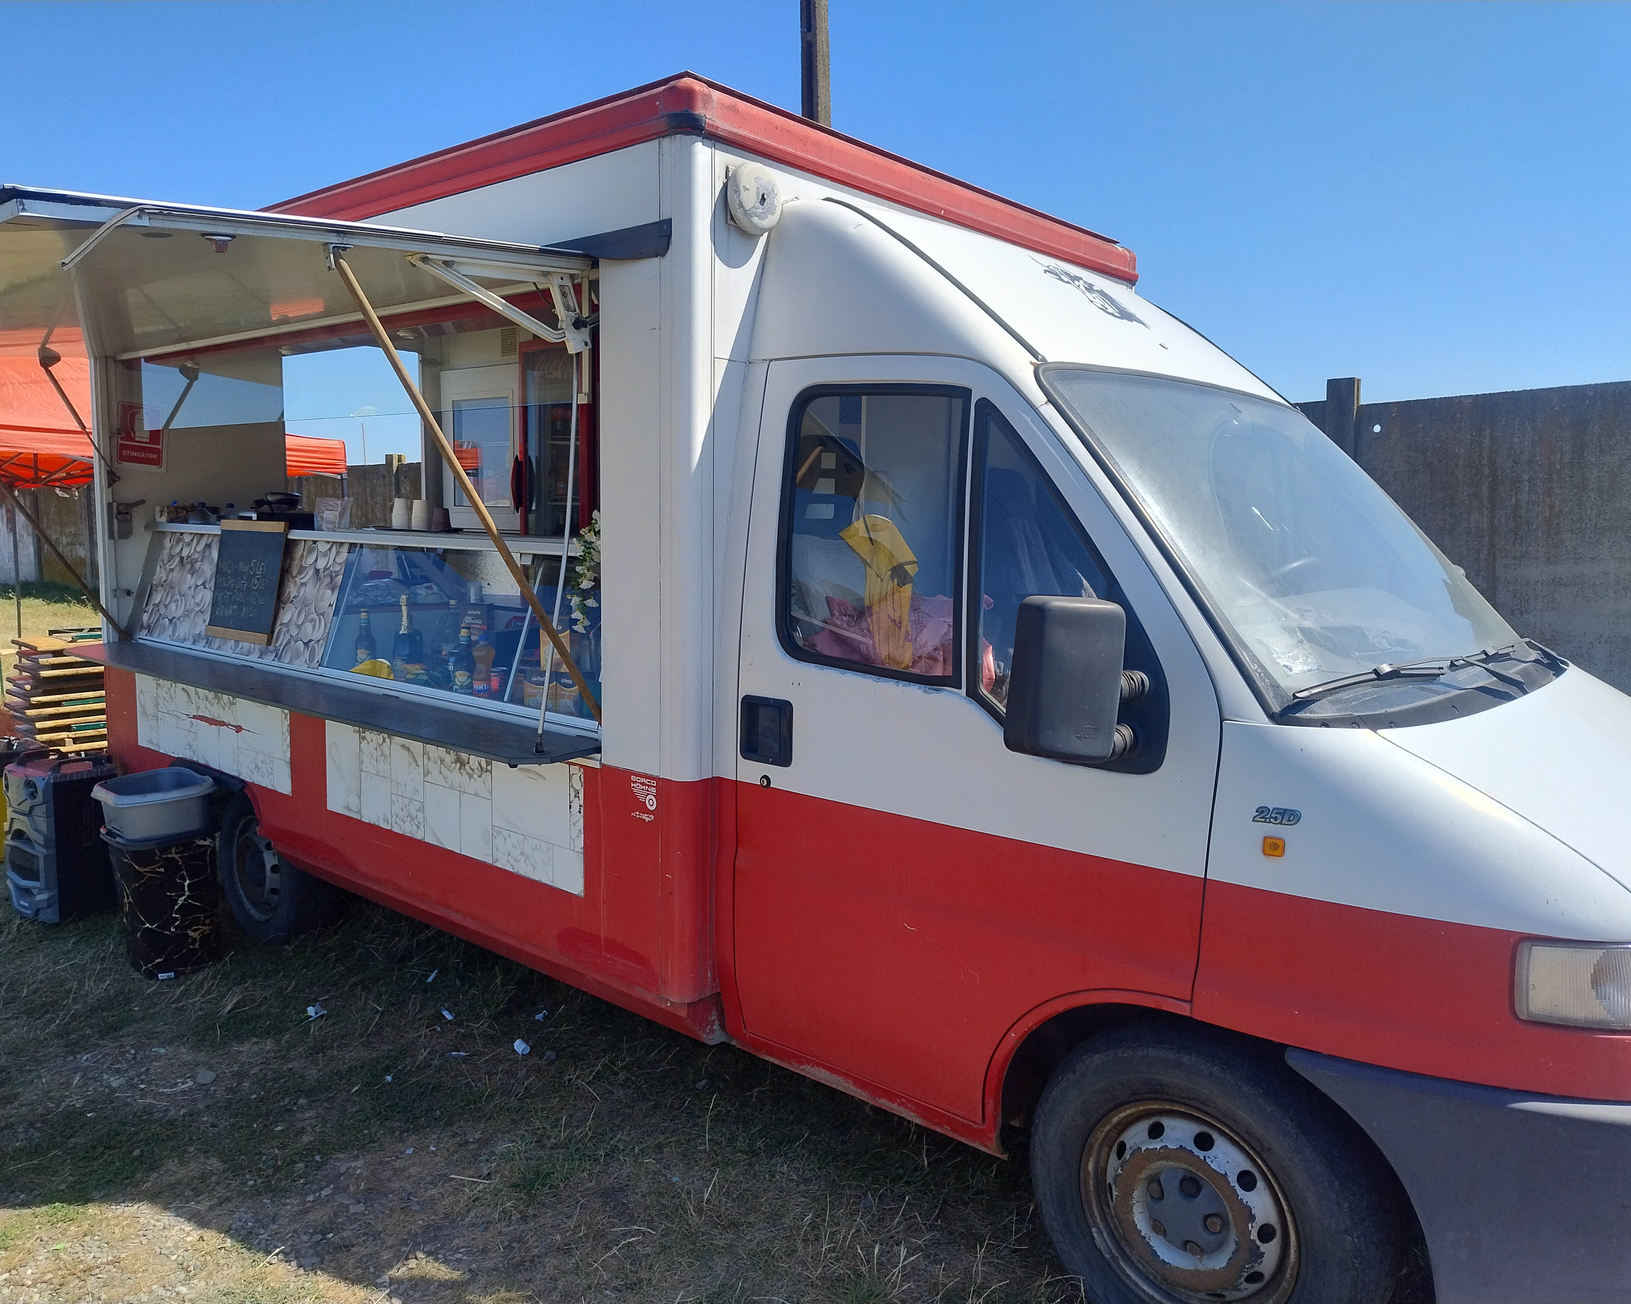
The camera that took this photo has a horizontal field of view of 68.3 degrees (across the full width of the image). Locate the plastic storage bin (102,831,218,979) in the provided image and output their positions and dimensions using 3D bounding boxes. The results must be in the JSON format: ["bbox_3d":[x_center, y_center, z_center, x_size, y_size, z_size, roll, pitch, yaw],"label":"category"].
[{"bbox_3d":[-2.550,0.961,4.710,0.400,0.525,0.310,4,7,40],"label":"plastic storage bin"}]

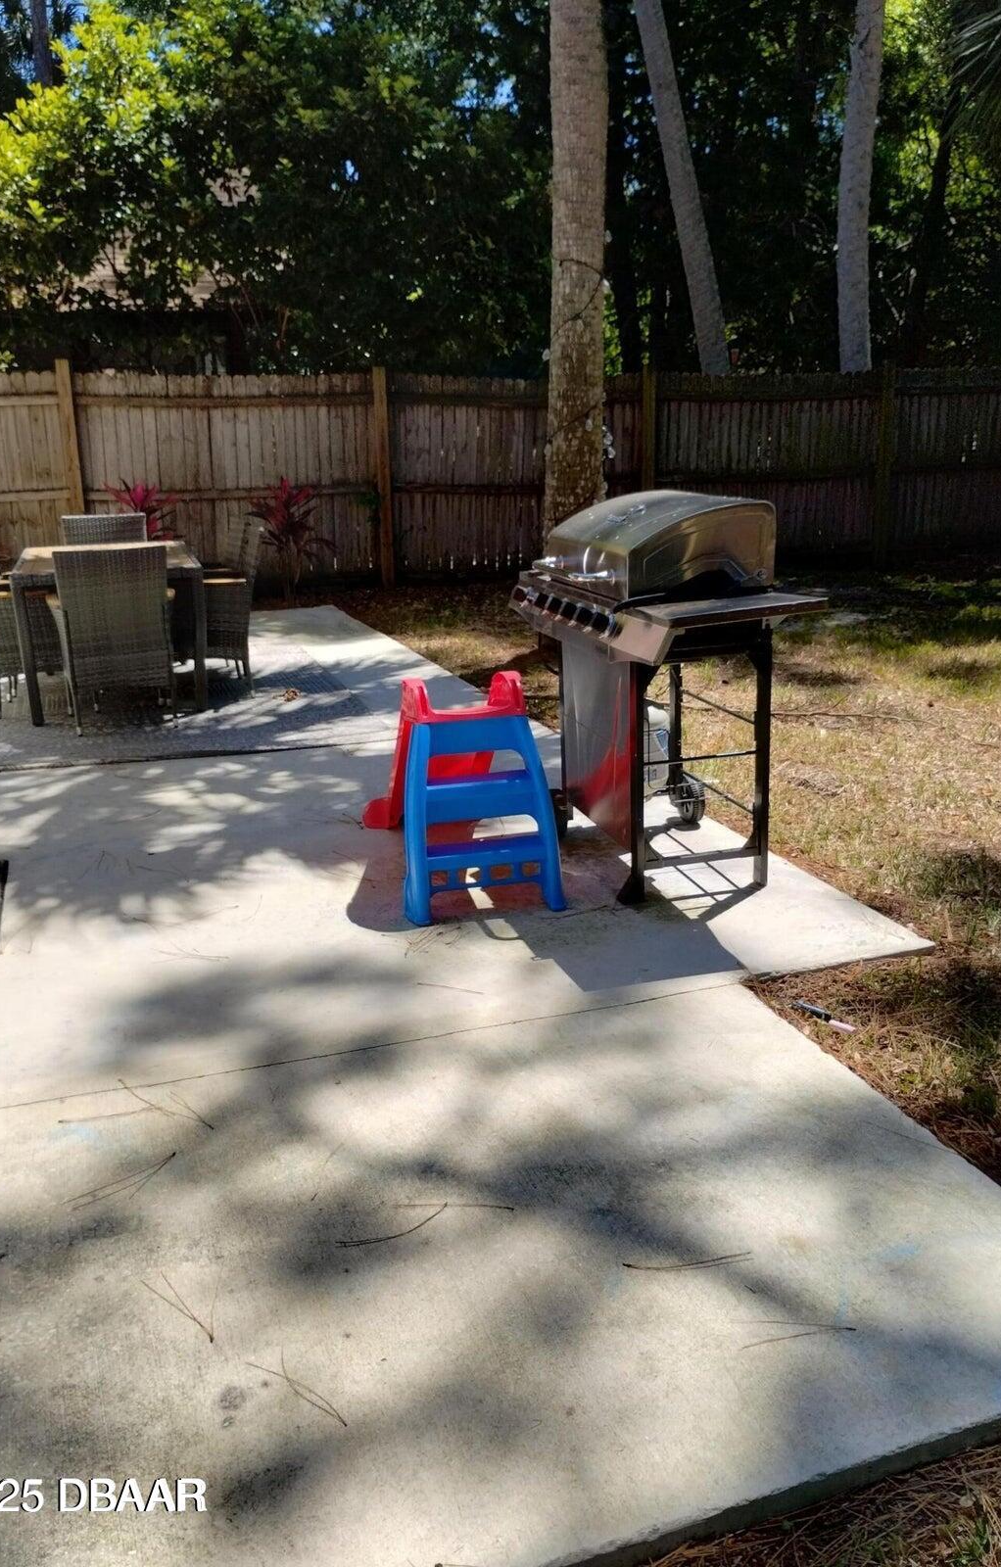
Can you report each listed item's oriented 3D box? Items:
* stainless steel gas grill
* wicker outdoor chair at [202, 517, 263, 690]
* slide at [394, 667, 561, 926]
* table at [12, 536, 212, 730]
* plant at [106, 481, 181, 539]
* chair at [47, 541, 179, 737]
[{"bbox_3d":[0.473,-0.303,3.977,0.620,1.170,1.100,-6,16,-16],"label":"stainless steel gas grill"},{"bbox_3d":[-1.580,-0.936,6.929,0.600,0.890,0.570,-6,16,-16],"label":"wicker outdoor chair"},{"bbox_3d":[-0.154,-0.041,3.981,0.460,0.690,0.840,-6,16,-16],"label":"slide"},{"bbox_3d":[-2.141,-0.878,7.028,0.900,0.740,1.520,-6,16,-16],"label":"table"},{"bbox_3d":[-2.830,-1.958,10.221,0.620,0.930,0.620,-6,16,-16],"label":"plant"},{"bbox_3d":[-1.892,-0.736,6.246,0.570,0.890,0.600,-6,16,-16],"label":"chair"}]

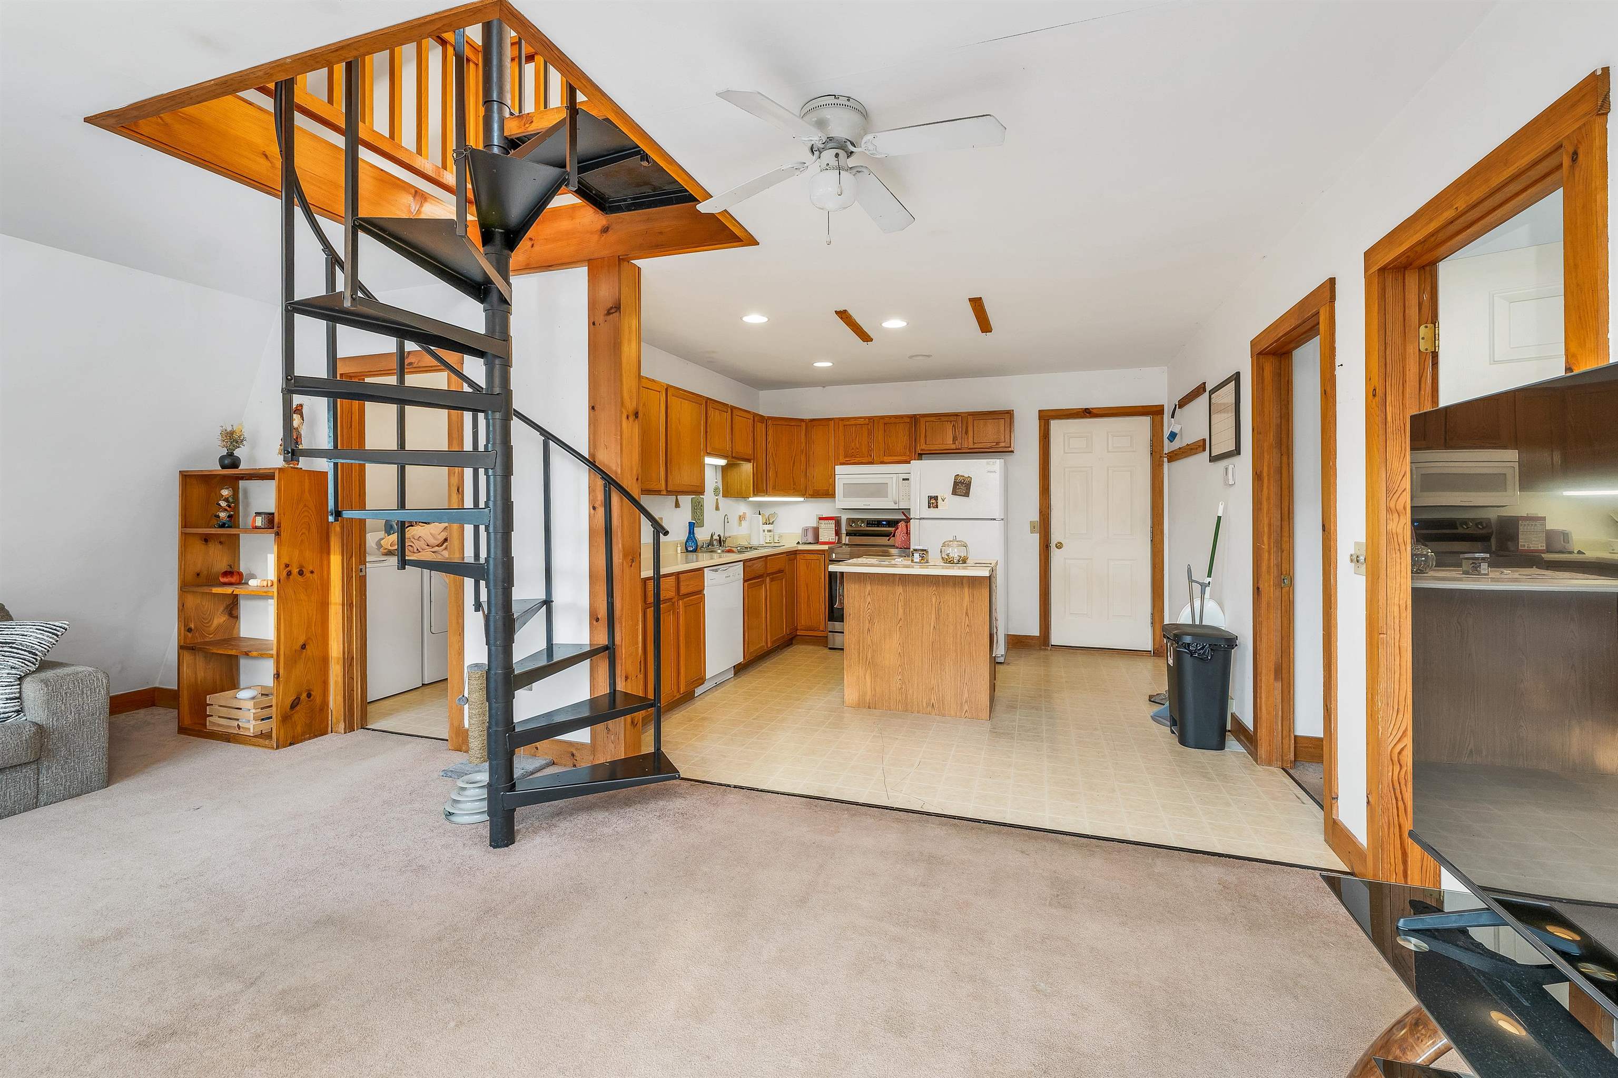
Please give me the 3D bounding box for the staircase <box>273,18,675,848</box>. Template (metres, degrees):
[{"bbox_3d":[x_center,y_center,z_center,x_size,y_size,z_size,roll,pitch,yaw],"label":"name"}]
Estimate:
[{"bbox_3d":[-1.178,-0.444,2.584,1.391,3.225,1.391,0,1,19],"label":"staircase"}]

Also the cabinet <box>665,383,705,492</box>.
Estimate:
[{"bbox_3d":[-1.047,-0.700,4.977,0.330,0.752,0.585,1,2,19],"label":"cabinet"}]

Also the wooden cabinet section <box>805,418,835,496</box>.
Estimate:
[{"bbox_3d":[0.165,-0.793,6.659,0.288,0.760,0.325,1,2,19],"label":"wooden cabinet section"}]

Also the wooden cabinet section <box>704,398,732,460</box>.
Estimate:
[{"bbox_3d":[-0.880,-0.883,5.443,0.325,0.451,0.461,1,2,19],"label":"wooden cabinet section"}]

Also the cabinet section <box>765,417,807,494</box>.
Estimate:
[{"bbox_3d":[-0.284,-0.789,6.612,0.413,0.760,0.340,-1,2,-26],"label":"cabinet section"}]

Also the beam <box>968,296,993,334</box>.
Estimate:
[{"bbox_3d":[1.101,-1.409,4.281,0.076,0.025,0.806,0,1,19],"label":"beam"}]

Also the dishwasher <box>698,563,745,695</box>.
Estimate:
[{"bbox_3d":[-0.884,0.624,4.928,0.610,0.870,0.607,1,2,19],"label":"dishwasher"}]

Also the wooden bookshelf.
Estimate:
[{"bbox_3d":[-3.085,0.360,3.753,0.786,1.463,0.277,1,2,19],"label":"wooden bookshelf"}]

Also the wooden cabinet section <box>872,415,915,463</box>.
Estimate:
[{"bbox_3d":[0.850,-0.936,6.427,0.393,0.456,0.325,1,2,19],"label":"wooden cabinet section"}]

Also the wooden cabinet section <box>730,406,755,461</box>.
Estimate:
[{"bbox_3d":[-0.725,-0.906,5.899,0.325,0.451,0.502,1,2,19],"label":"wooden cabinet section"}]

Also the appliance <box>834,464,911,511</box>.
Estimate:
[{"bbox_3d":[0.685,-0.491,6.431,0.756,0.413,0.403,0,1,19],"label":"appliance"}]

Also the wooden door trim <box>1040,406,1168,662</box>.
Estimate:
[{"bbox_3d":[2.610,-0.062,6.046,1.023,2.179,0.100,1,2,19],"label":"wooden door trim"}]

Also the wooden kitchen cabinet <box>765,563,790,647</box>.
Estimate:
[{"bbox_3d":[-0.556,0.539,5.859,0.600,0.750,0.520,1,2,19],"label":"wooden kitchen cabinet"}]

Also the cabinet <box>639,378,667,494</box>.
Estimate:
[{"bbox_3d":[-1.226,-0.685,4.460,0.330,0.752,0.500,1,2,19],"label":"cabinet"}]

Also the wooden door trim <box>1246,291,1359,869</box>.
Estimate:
[{"bbox_3d":[2.155,0.077,2.908,0.146,2.124,1.083,0,1,19],"label":"wooden door trim"}]

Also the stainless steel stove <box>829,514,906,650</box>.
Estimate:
[{"bbox_3d":[0.640,0.425,6.347,0.760,1.190,0.670,1,2,19],"label":"stainless steel stove"}]

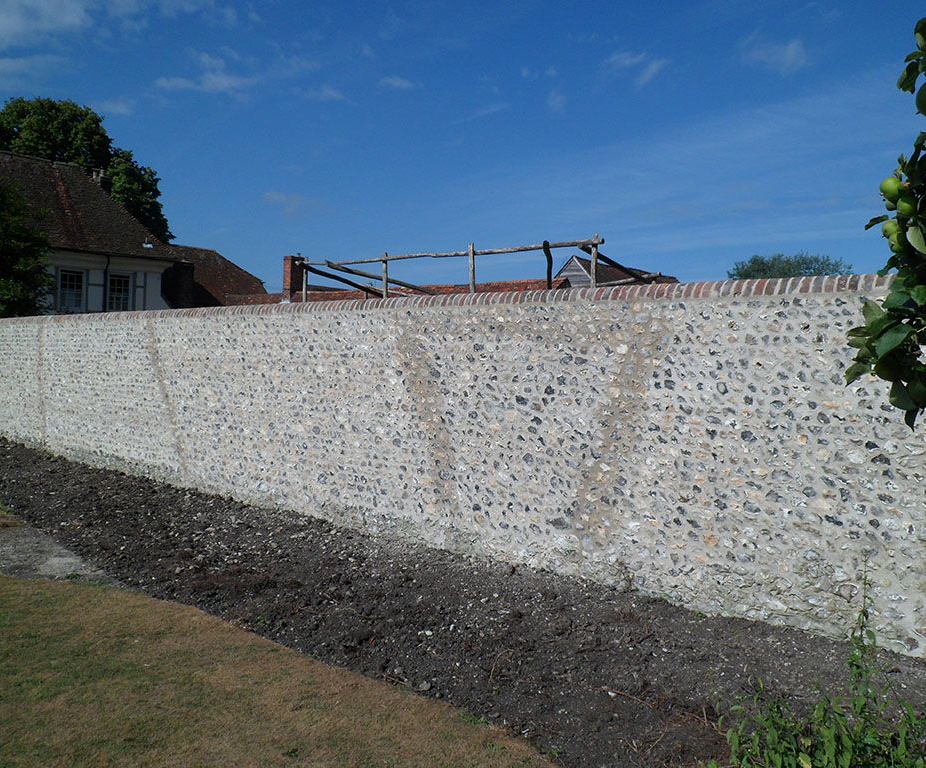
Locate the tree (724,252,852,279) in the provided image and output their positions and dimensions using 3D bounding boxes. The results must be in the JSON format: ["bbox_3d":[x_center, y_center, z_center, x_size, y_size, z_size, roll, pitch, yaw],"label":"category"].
[{"bbox_3d":[19.700,-4.200,48.200,8.000,7.200,7.600,0,3,0],"label":"tree"}]

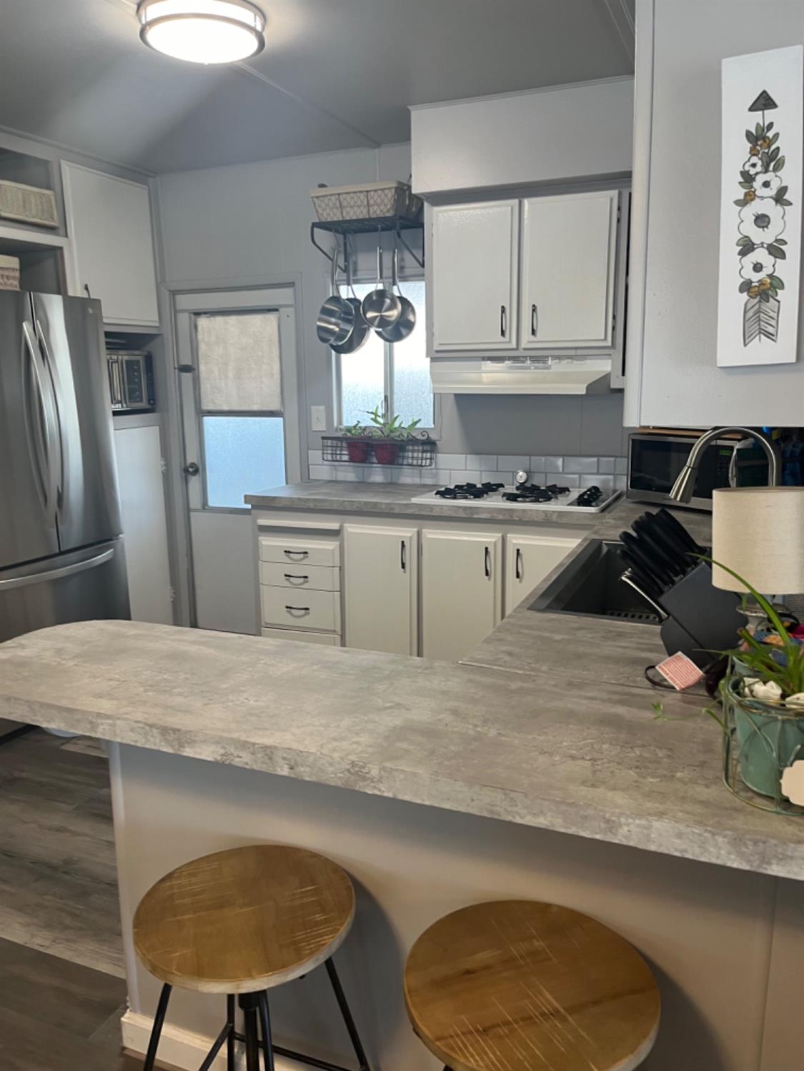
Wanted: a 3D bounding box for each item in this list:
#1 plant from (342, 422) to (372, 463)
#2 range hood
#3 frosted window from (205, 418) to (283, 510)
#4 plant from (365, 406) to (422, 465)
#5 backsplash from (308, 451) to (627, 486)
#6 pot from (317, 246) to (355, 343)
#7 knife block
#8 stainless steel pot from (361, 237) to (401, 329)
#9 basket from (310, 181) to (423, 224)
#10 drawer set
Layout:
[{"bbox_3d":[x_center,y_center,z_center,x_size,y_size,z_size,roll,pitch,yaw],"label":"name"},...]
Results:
[{"bbox_3d":[-0.218,-0.451,3.888,0.130,0.195,0.130,-1,11,0],"label":"plant"},{"bbox_3d":[0.504,-0.679,3.390,0.755,0.150,0.465,4,12,22],"label":"range hood"},{"bbox_3d":[-0.842,-0.385,4.316,0.503,0.487,0.040,4,12,22],"label":"frosted window"},{"bbox_3d":[-0.040,-0.474,3.794,0.235,0.270,0.180,4,12,23],"label":"plant"},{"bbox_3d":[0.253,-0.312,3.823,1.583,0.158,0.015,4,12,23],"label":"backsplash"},{"bbox_3d":[-0.301,-1.089,3.699,0.100,0.420,0.205,-10,14,-38],"label":"pot"},{"bbox_3d":[0.556,0.134,1.473,0.149,0.197,0.110,4,12,23],"label":"knife block"},{"bbox_3d":[-0.093,-1.133,3.660,0.180,0.390,0.100,-2,1,-1],"label":"stainless steel pot"},{"bbox_3d":[-0.165,-1.472,3.602,0.420,0.137,0.250,4,12,22],"label":"basket"},{"bbox_3d":[-0.358,0.263,3.886,0.415,0.600,0.530,4,12,23],"label":"drawer set"}]

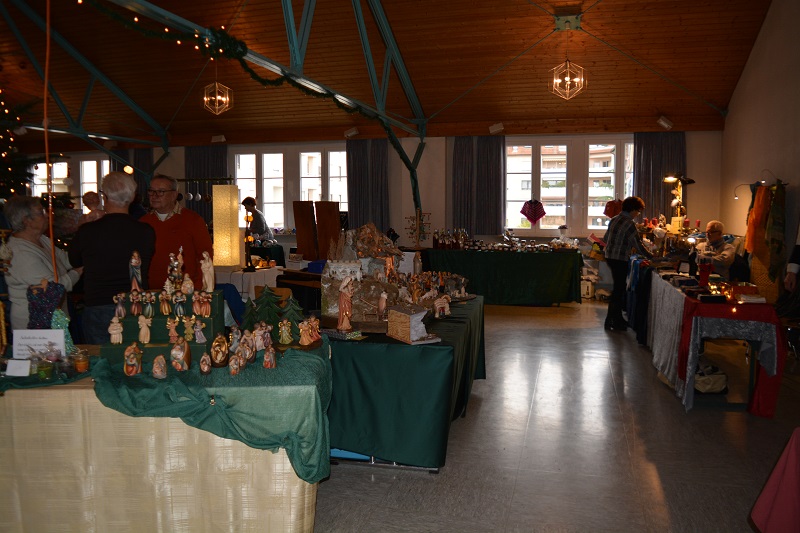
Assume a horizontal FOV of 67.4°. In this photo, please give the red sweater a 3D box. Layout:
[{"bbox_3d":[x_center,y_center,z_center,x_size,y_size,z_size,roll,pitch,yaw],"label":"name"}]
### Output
[{"bbox_3d":[-1.536,-0.066,3.980,0.530,0.660,0.300,0,6,5],"label":"red sweater"}]

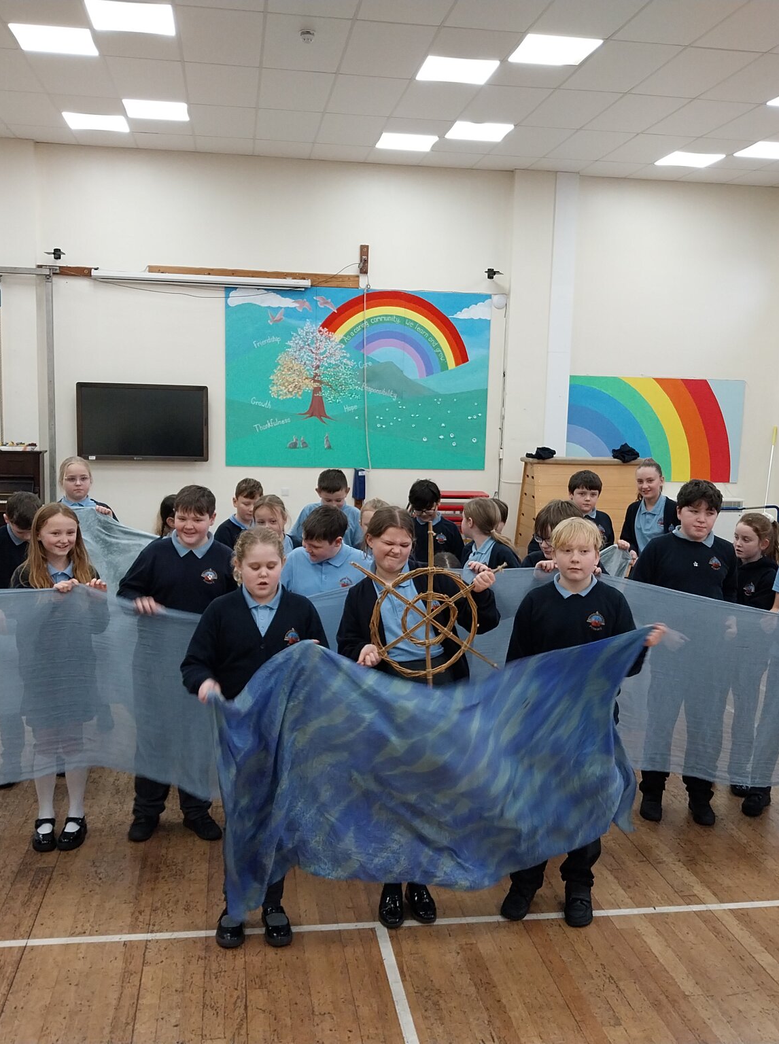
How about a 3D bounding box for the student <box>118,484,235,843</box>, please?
[{"bbox_3d":[-0.892,0.601,4.464,0.520,1.500,0.400,0,7,-13],"label":"student"}]

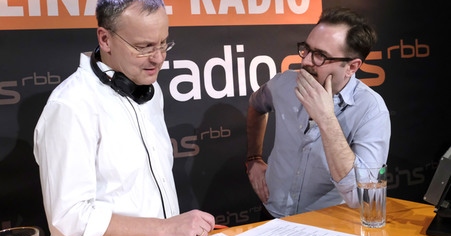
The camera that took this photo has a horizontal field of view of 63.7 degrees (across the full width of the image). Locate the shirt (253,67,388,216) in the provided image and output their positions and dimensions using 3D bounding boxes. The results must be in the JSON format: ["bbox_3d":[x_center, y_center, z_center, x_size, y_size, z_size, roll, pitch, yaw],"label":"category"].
[{"bbox_3d":[0.332,0.090,1.280,0.480,0.520,0.340,4,8,27],"label":"shirt"}]

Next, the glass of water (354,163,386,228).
[{"bbox_3d":[0.393,0.207,0.972,0.084,0.155,0.084,-3,2,0],"label":"glass of water"}]

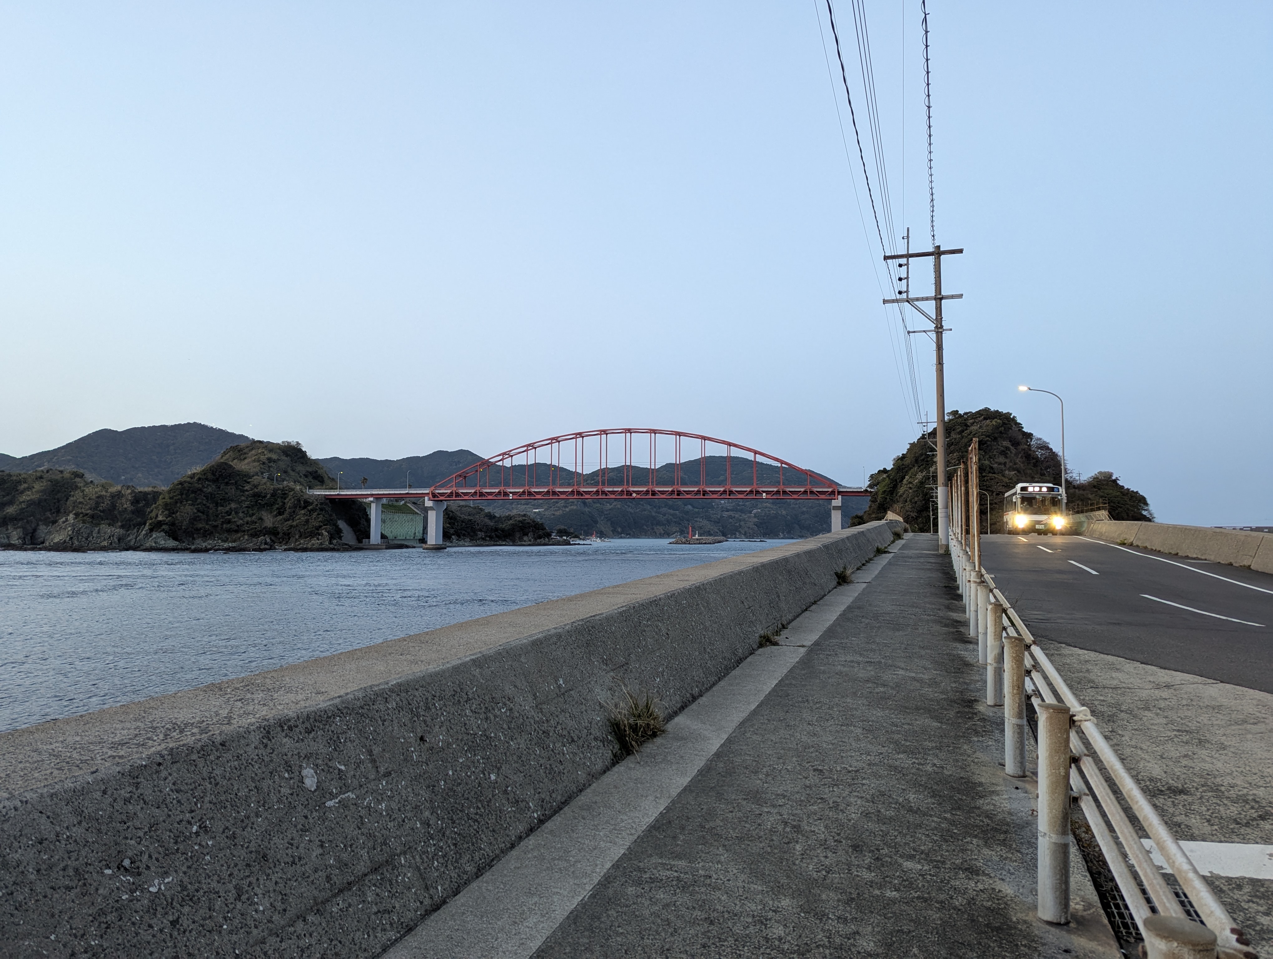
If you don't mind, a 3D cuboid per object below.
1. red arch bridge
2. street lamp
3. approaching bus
[{"bbox_3d":[-19.339,4.292,336.731,221.000,44.700,10.500,-1,-3,9],"label":"red arch bridge"},{"bbox_3d":[26.451,-1.161,57.672,2.740,9.750,0.300,-1,-4,19],"label":"street lamp"},{"bbox_3d":[23.494,2.043,52.568,2.320,3.040,8.990,-1,-4,19],"label":"approaching bus"}]

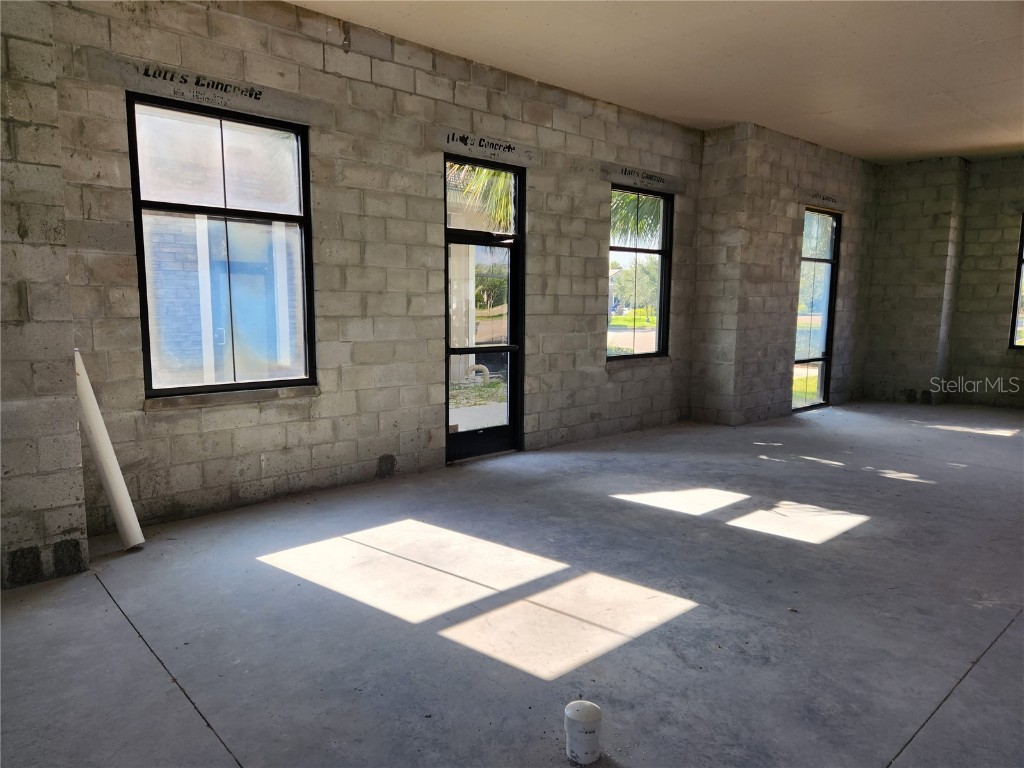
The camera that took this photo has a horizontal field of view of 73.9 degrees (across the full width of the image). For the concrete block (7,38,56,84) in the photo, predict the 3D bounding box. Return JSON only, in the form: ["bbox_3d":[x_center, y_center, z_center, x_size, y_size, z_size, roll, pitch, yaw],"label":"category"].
[{"bbox_3d":[-2.483,-1.615,3.491,0.200,0.200,0.240,-6,9,-42],"label":"concrete block"}]

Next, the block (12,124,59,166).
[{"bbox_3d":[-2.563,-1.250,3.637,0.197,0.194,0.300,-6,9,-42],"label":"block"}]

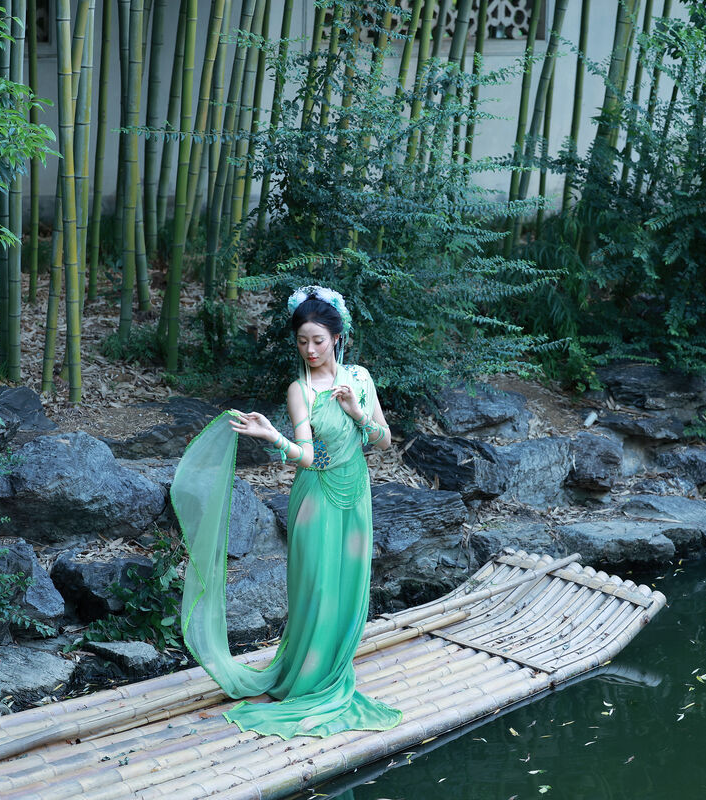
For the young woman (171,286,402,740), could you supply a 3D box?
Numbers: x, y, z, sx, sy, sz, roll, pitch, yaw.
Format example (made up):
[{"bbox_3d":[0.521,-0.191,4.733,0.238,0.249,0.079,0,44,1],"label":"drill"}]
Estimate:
[{"bbox_3d":[-0.250,0.390,8.940,0.920,1.660,0.640,3,12,15],"label":"young woman"}]

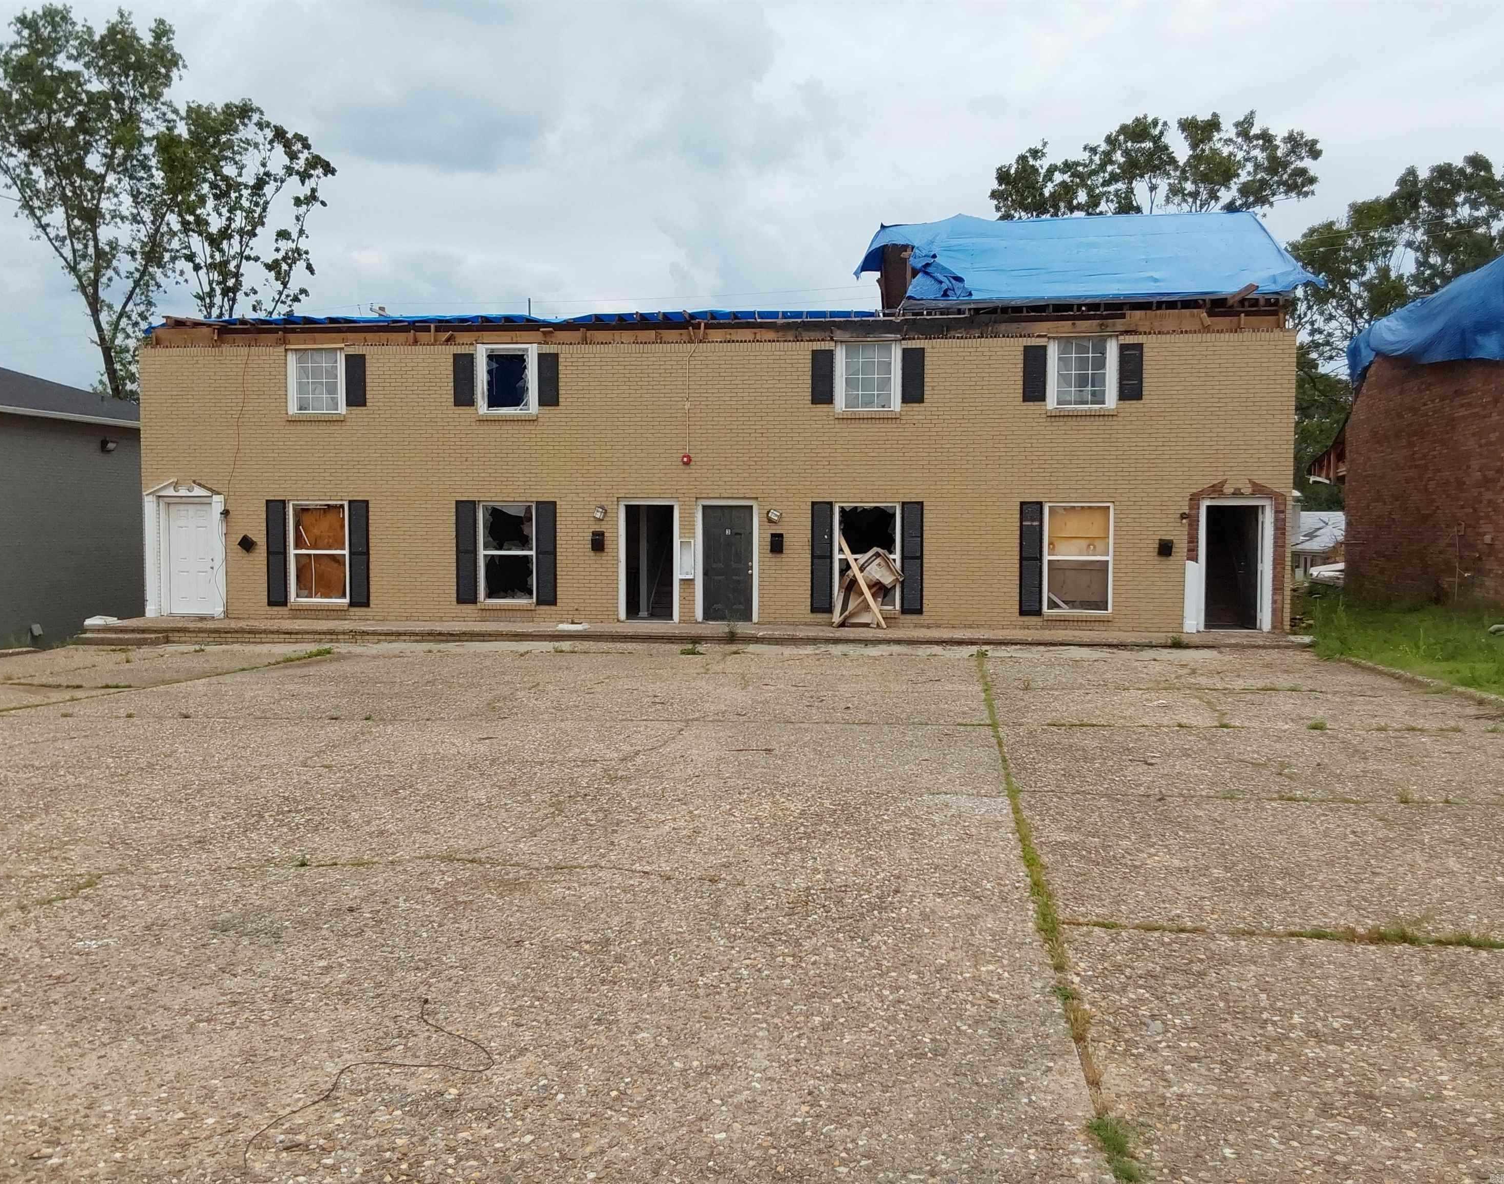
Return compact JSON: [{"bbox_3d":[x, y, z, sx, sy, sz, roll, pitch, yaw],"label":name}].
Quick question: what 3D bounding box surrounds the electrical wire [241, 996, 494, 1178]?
[{"bbox_3d":[-1.061,1.463,3.894,0.485,0.025,1.290,1,2,7],"label":"electrical wire"}]

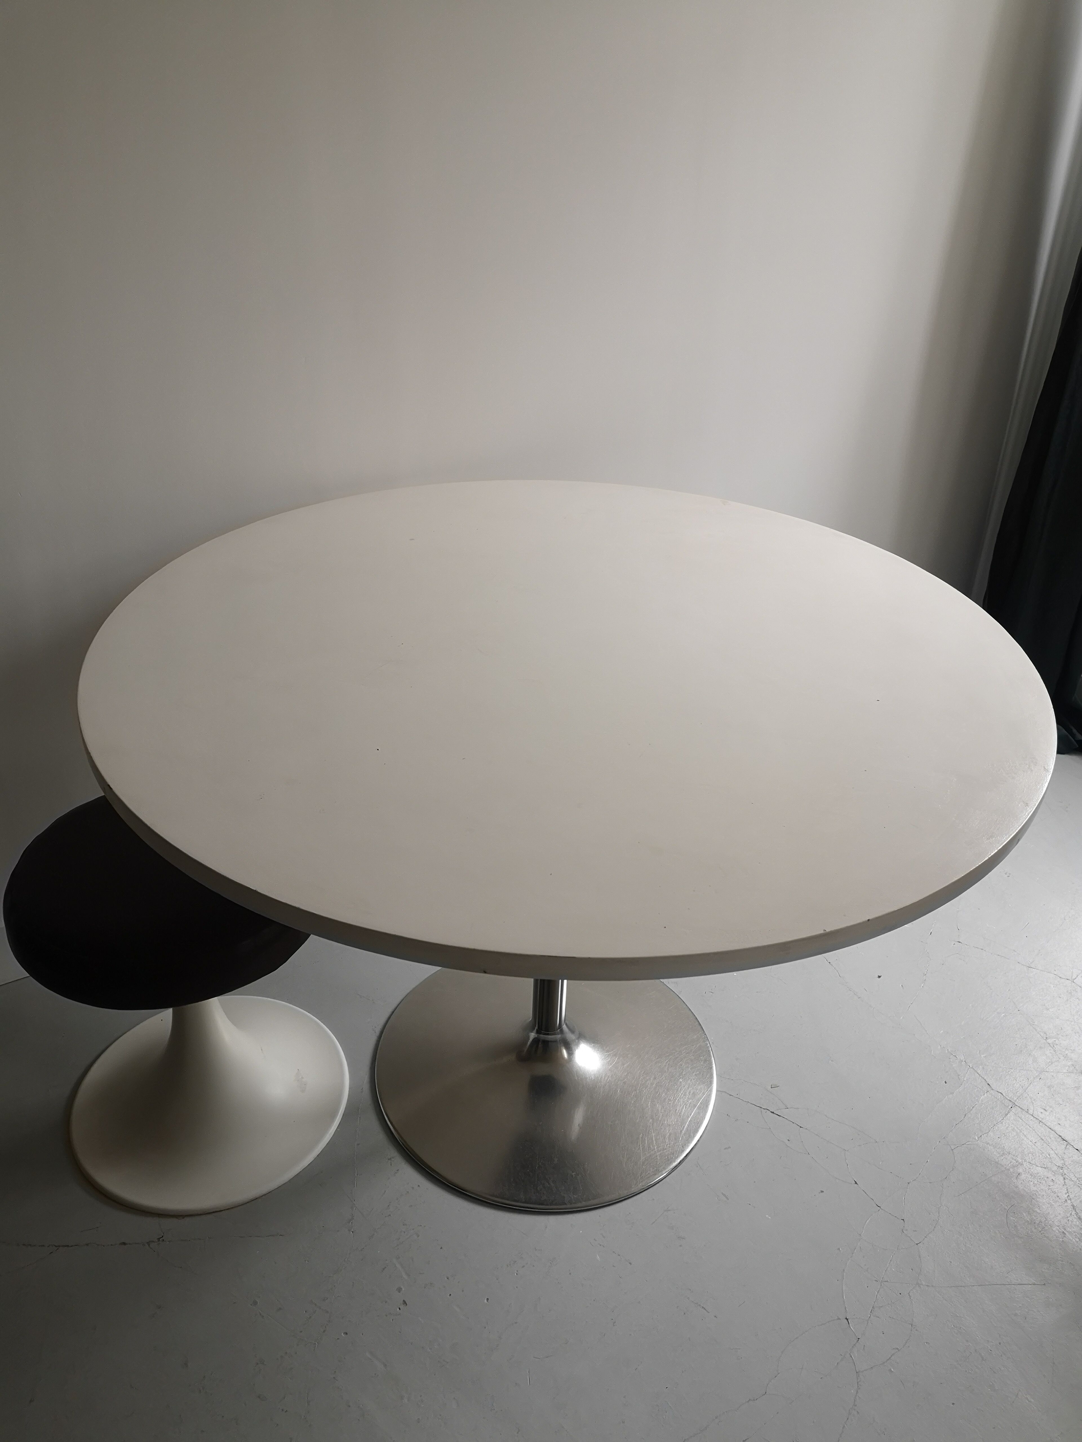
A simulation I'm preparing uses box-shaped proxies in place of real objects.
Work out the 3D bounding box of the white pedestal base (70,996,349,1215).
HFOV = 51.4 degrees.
[{"bbox_3d":[-0.474,0.402,1.559,0.395,0.350,0.395,2,31,0],"label":"white pedestal base"}]

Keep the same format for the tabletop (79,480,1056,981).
[{"bbox_3d":[0.032,-0.091,1.353,1.100,0.025,1.100,2,31,0],"label":"tabletop"}]

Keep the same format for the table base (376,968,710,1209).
[{"bbox_3d":[0.020,0.222,1.543,0.518,0.707,0.518,2,31,0],"label":"table base"}]

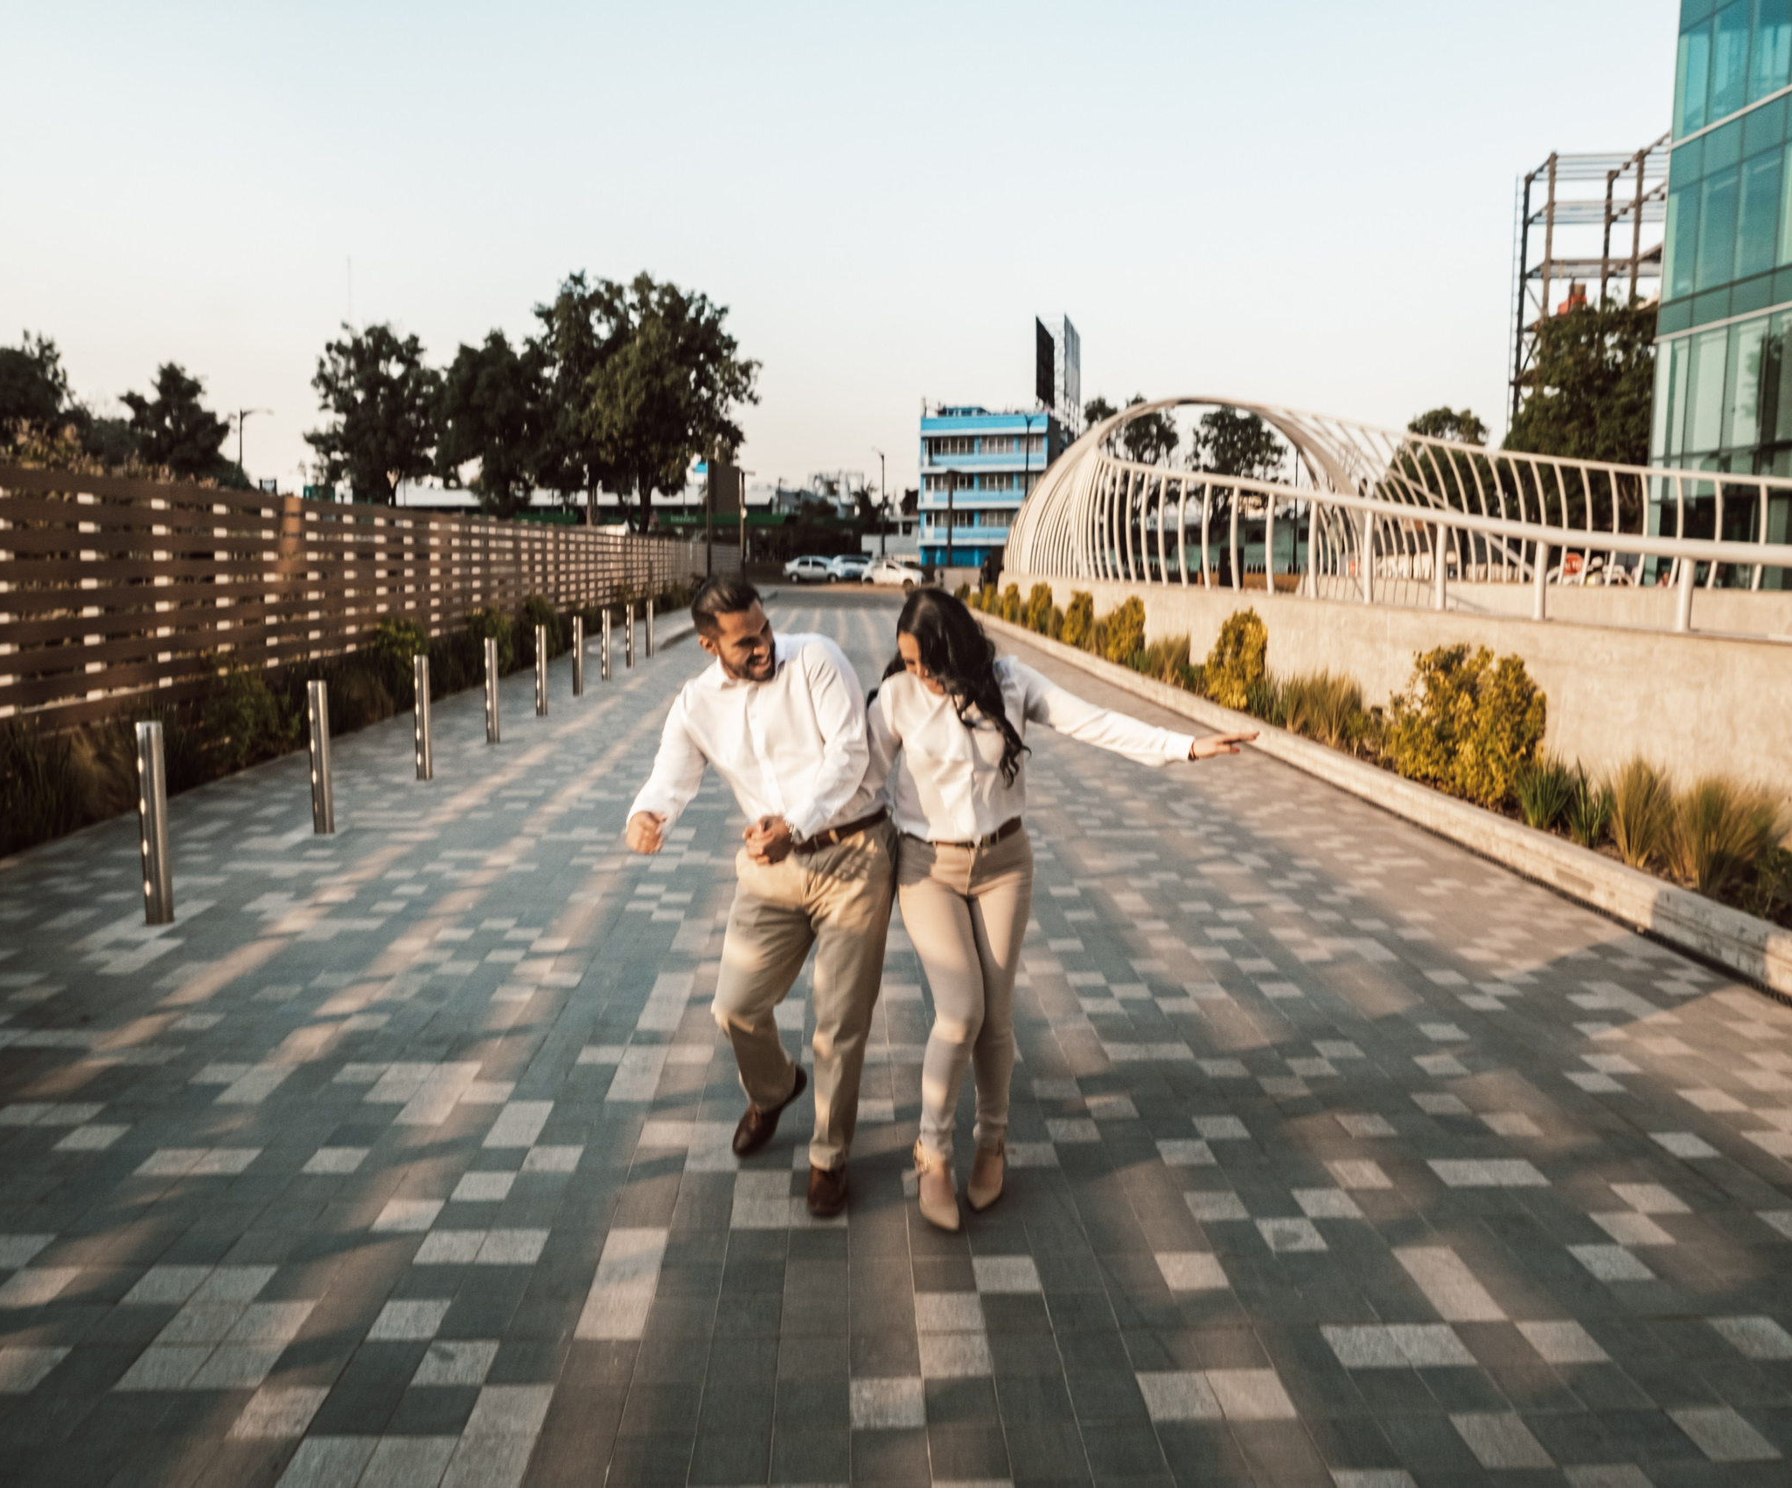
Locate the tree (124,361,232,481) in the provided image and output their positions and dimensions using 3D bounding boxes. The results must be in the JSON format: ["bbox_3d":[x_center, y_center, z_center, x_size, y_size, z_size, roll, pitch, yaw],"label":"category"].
[{"bbox_3d":[-29.481,-10.828,50.946,4.700,9.304,4.700,0,9,0],"label":"tree"}]

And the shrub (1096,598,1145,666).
[{"bbox_3d":[3.334,-1.659,18.449,0.750,1.000,0.850,0,8,-2],"label":"shrub"}]

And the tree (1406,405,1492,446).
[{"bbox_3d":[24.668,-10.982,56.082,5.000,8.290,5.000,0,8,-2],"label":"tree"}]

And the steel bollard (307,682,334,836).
[{"bbox_3d":[-3.524,0.079,7.599,0.118,0.931,0.118,0,9,0],"label":"steel bollard"}]

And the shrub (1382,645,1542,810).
[{"bbox_3d":[3.756,-0.126,8.180,0.950,1.020,1.150,0,8,-2],"label":"shrub"}]

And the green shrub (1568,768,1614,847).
[{"bbox_3d":[3.753,0.343,6.680,0.250,0.410,0.250,1,6,-3],"label":"green shrub"}]

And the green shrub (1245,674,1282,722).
[{"bbox_3d":[3.500,-0.433,11.822,0.400,0.400,0.400,0,9,-2],"label":"green shrub"}]

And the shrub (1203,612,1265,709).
[{"bbox_3d":[3.501,-0.854,12.800,0.580,1.000,0.580,1,6,-3],"label":"shrub"}]

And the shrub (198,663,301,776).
[{"bbox_3d":[-5.449,-0.205,10.444,0.800,0.920,0.950,0,8,-2],"label":"shrub"}]

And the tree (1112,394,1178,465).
[{"bbox_3d":[13.273,-13.622,66.704,4.100,10.032,4.100,0,9,0],"label":"tree"}]

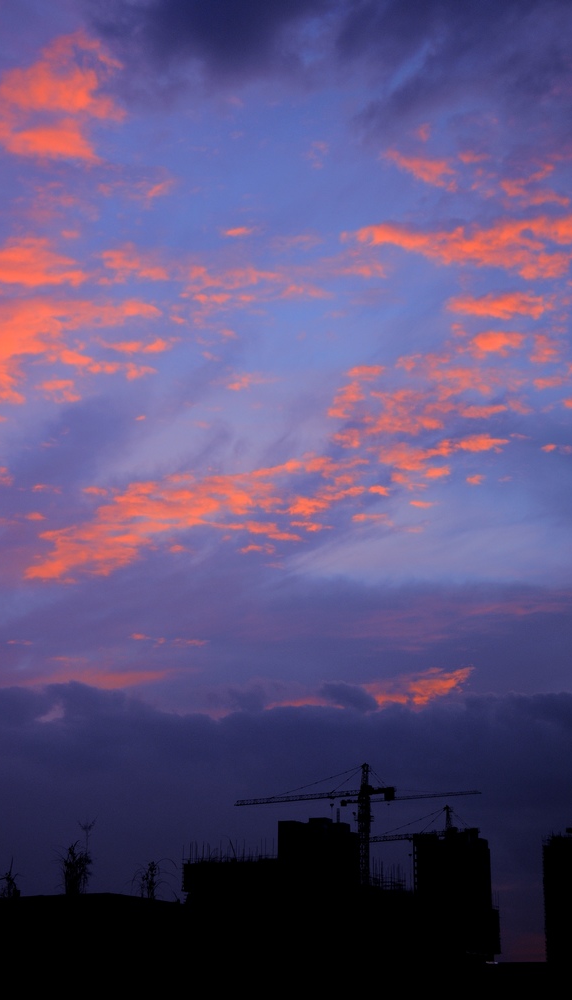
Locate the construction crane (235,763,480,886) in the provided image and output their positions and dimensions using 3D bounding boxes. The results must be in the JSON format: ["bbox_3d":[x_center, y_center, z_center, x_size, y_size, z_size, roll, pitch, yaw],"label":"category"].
[{"bbox_3d":[16.091,78.256,430.000,59.732,29.677,5.000,-7,-16,24],"label":"construction crane"}]

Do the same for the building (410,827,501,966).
[{"bbox_3d":[40.521,94.182,435.000,19.655,32.134,18.000,-2,-15,6],"label":"building"}]

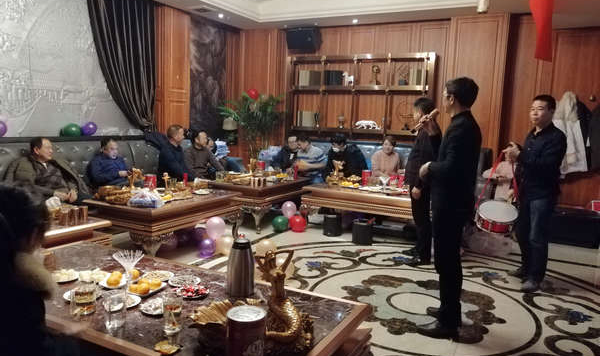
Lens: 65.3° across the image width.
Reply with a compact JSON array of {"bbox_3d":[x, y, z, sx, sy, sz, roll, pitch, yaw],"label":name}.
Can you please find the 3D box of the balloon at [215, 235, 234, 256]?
[{"bbox_3d":[-0.788,0.704,4.884,0.200,0.210,0.200,2,7,0],"label":"balloon"}]

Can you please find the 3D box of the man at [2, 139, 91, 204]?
[{"bbox_3d":[-2.391,0.197,4.575,0.850,1.170,0.720,5,7,26],"label":"man"}]

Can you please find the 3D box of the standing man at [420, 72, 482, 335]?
[{"bbox_3d":[1.060,0.192,3.244,0.400,1.740,0.480,5,8,25],"label":"standing man"}]

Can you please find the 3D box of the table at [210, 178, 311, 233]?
[{"bbox_3d":[-0.552,0.324,6.528,0.870,0.550,1.380,6,8,27],"label":"table"}]

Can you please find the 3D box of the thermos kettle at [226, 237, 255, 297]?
[{"bbox_3d":[-0.295,0.440,2.360,0.140,0.295,0.150,2,7,0],"label":"thermos kettle"}]

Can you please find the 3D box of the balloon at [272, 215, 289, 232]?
[{"bbox_3d":[-0.249,0.588,5.980,0.205,0.215,0.205,2,7,0],"label":"balloon"}]

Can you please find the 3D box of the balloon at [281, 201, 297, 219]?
[{"bbox_3d":[-0.154,0.443,6.280,0.205,0.245,0.205,2,7,0],"label":"balloon"}]

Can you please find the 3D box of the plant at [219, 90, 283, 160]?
[{"bbox_3d":[-0.831,-0.532,7.938,1.020,1.870,1.000,2,7,0],"label":"plant"}]

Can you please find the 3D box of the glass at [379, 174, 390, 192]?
[{"bbox_3d":[1.050,0.073,5.749,0.130,0.200,0.130,5,7,26],"label":"glass"}]

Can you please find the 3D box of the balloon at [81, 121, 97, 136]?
[{"bbox_3d":[-2.478,-0.579,5.500,0.180,0.165,0.185,6,8,27],"label":"balloon"}]

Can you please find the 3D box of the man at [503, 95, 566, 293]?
[{"bbox_3d":[2.120,0.122,4.199,0.500,1.720,0.520,-5,10,-43],"label":"man"}]

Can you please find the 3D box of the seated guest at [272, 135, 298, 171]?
[{"bbox_3d":[-0.229,-0.063,7.313,0.560,1.220,0.800,4,7,14],"label":"seated guest"}]

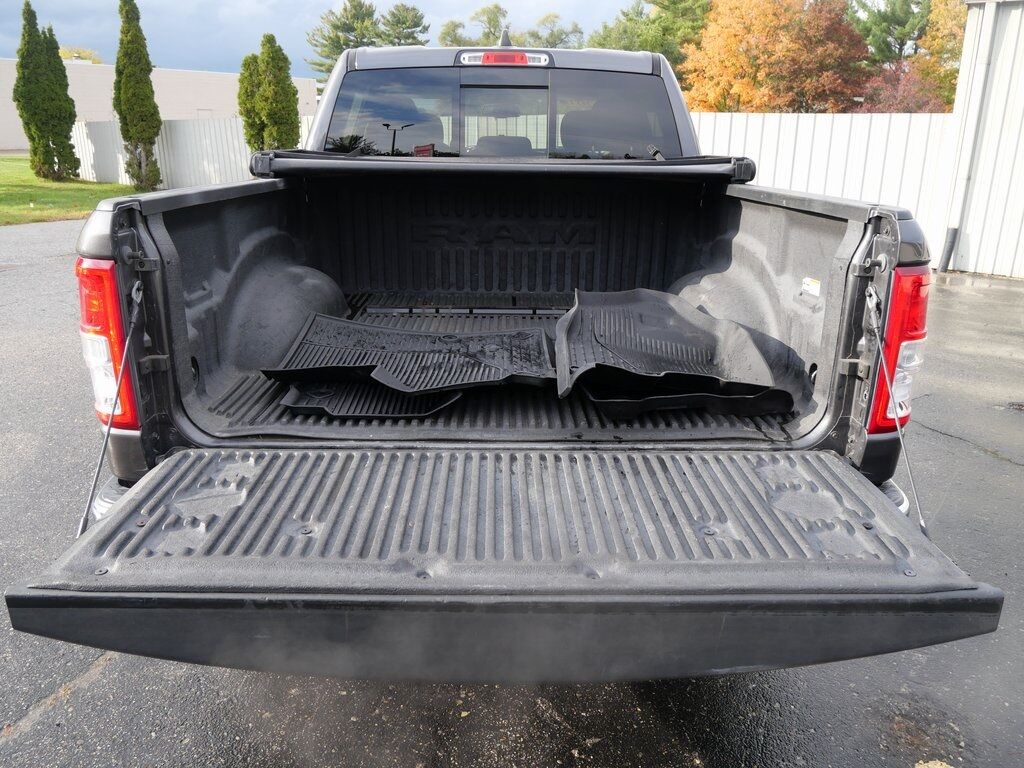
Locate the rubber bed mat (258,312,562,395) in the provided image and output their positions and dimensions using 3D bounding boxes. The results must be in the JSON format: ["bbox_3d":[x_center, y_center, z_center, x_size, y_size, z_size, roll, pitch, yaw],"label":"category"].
[{"bbox_3d":[-0.274,-0.103,2.143,0.790,0.100,0.600,0,19,-1],"label":"rubber bed mat"}]

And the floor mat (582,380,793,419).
[{"bbox_3d":[0.460,-0.014,1.970,0.540,0.085,0.400,0,19,-1],"label":"floor mat"}]

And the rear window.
[{"bbox_3d":[-0.033,-1.197,3.167,1.620,0.410,0.080,0,6,-1],"label":"rear window"}]

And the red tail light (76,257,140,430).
[{"bbox_3d":[-0.890,-0.091,1.601,0.130,0.400,0.130,0,19,-1],"label":"red tail light"}]

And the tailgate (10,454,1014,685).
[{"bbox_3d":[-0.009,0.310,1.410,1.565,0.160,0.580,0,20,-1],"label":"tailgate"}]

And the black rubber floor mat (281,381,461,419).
[{"bbox_3d":[-0.365,-0.006,1.958,0.460,0.060,0.460,0,19,-1],"label":"black rubber floor mat"}]

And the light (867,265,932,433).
[{"bbox_3d":[0.870,-0.083,1.623,0.130,0.400,0.130,0,19,-1],"label":"light"}]

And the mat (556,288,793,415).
[{"bbox_3d":[0.408,-0.129,2.120,0.600,0.210,0.720,0,19,-1],"label":"mat"}]

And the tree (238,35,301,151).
[{"bbox_3d":[-4.857,-5.239,14.376,1.240,3.320,1.060,0,17,-1],"label":"tree"}]

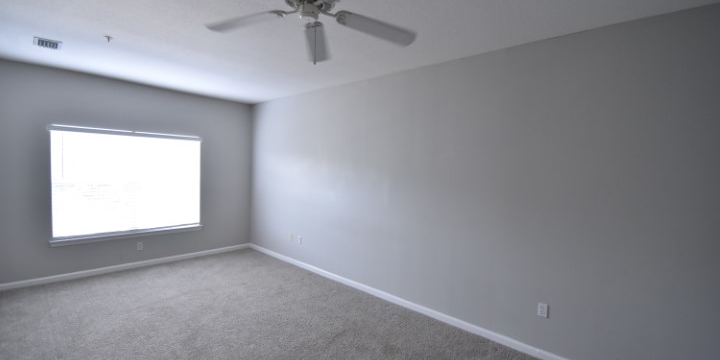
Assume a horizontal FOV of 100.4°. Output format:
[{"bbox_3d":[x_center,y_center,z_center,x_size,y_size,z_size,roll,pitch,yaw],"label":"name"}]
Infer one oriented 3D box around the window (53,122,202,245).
[{"bbox_3d":[-3.300,0.069,4.422,0.110,1.520,1.780,4,3,41],"label":"window"}]

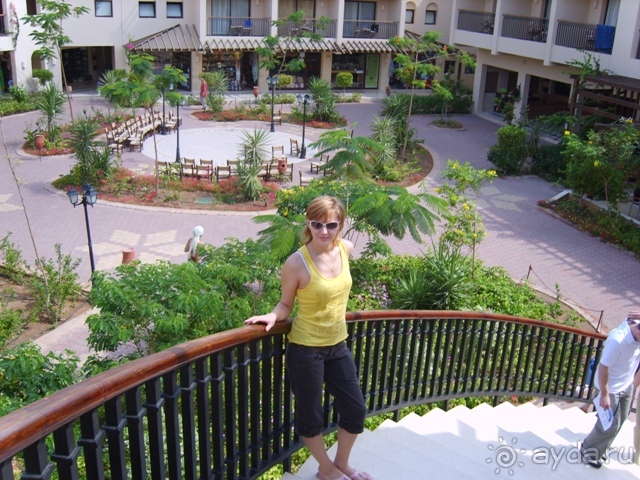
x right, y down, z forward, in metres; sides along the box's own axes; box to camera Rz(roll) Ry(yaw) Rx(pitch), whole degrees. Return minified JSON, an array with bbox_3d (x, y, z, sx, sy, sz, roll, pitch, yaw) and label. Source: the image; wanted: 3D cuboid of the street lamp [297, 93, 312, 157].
[{"bbox_3d":[-0.624,-4.404,25.145,0.600,2.520,0.570,2,22,0],"label":"street lamp"}]

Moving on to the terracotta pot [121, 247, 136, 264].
[{"bbox_3d":[-4.435,0.482,15.047,0.330,0.520,0.330,2,22,-1],"label":"terracotta pot"}]

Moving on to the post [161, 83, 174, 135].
[{"bbox_3d":[-6.813,-5.843,28.151,0.600,2.500,0.570,2,22,0],"label":"post"}]

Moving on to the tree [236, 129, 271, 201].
[{"bbox_3d":[-2.031,-2.313,20.085,1.150,2.252,1.100,2,22,0],"label":"tree"}]

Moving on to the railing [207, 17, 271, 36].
[{"bbox_3d":[-4.541,-11.922,36.246,3.550,0.996,0.150,-3,22,-13],"label":"railing"}]

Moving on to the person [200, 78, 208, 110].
[{"bbox_3d":[-6.106,-7.687,33.993,0.380,1.680,0.500,2,22,0],"label":"person"}]

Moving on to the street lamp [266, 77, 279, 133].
[{"bbox_3d":[-2.133,-6.172,29.448,0.580,2.520,0.570,2,22,0],"label":"street lamp"}]

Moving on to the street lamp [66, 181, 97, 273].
[{"bbox_3d":[-4.743,0.106,13.329,0.600,2.520,0.570,2,22,0],"label":"street lamp"}]

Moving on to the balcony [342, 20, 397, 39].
[{"bbox_3d":[2.837,-12.533,38.508,3.320,1.000,1.200,-3,22,-13],"label":"balcony"}]

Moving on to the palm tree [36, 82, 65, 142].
[{"bbox_3d":[-10.870,-5.086,25.968,1.100,2.385,1.050,2,22,0],"label":"palm tree"}]

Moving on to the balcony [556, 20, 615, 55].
[{"bbox_3d":[10.460,-7.647,24.347,1.200,1.000,3.480,-4,22,-16],"label":"balcony"}]

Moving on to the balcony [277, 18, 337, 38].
[{"bbox_3d":[-0.840,-12.346,37.623,3.464,1.026,1.200,-3,22,-13],"label":"balcony"}]

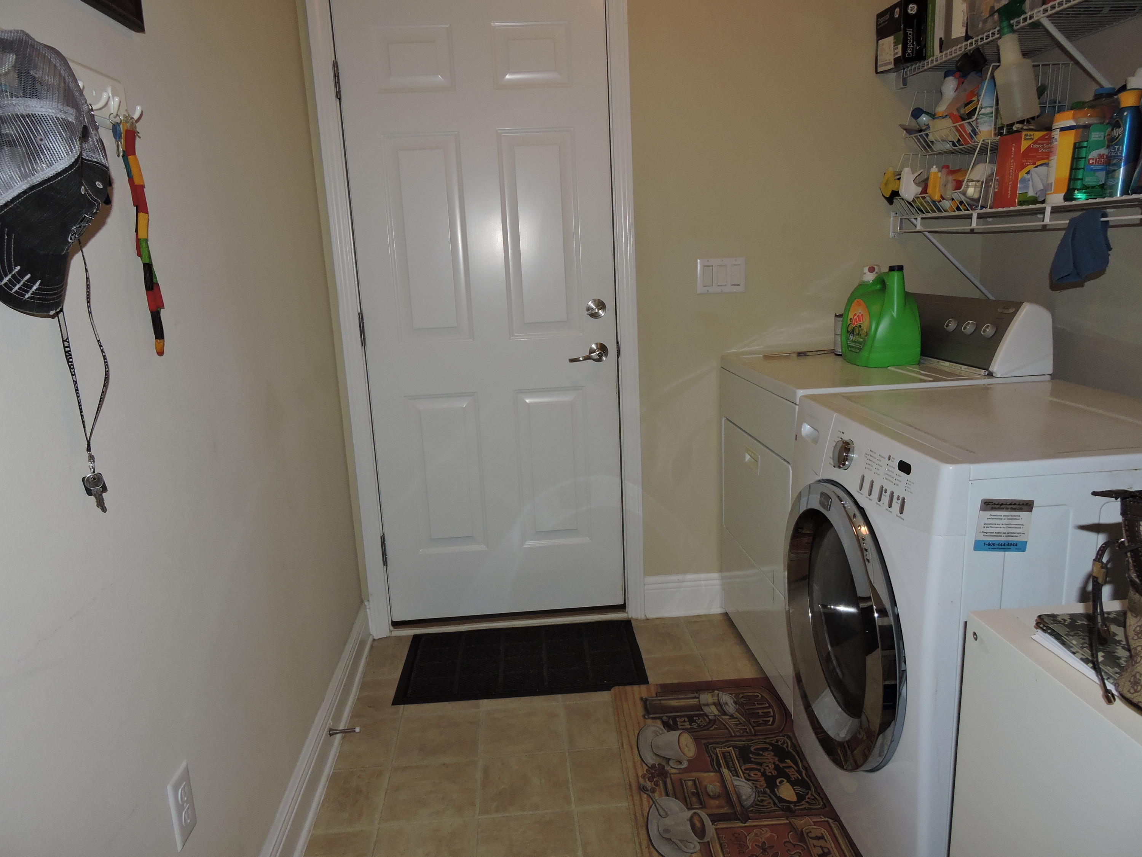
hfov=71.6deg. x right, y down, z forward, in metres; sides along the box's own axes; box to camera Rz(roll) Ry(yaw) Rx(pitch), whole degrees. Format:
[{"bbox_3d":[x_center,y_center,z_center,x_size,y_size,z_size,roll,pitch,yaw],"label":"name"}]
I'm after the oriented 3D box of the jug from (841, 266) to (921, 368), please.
[{"bbox_3d":[0.937,-0.341,2.373,0.152,0.285,0.230,-3,13,-5],"label":"jug"}]

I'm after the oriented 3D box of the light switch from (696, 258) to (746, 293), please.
[{"bbox_3d":[0.496,-0.503,2.609,0.161,0.114,0.009,-3,13,-5],"label":"light switch"}]

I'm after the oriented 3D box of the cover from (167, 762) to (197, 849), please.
[{"bbox_3d":[-0.592,0.576,1.209,0.007,0.115,0.070,-3,13,-5],"label":"cover"}]

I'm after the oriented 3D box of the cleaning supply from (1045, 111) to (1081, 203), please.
[{"bbox_3d":[1.208,-0.651,1.906,0.098,0.213,0.098,-3,13,-5],"label":"cleaning supply"}]

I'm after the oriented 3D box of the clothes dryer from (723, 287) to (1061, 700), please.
[{"bbox_3d":[0.891,0.171,2.432,0.682,1.117,0.686,-3,13,-5],"label":"clothes dryer"}]

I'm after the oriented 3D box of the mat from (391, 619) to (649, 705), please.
[{"bbox_3d":[-0.158,0.749,2.587,0.768,0.010,0.440,-3,13,-5],"label":"mat"}]

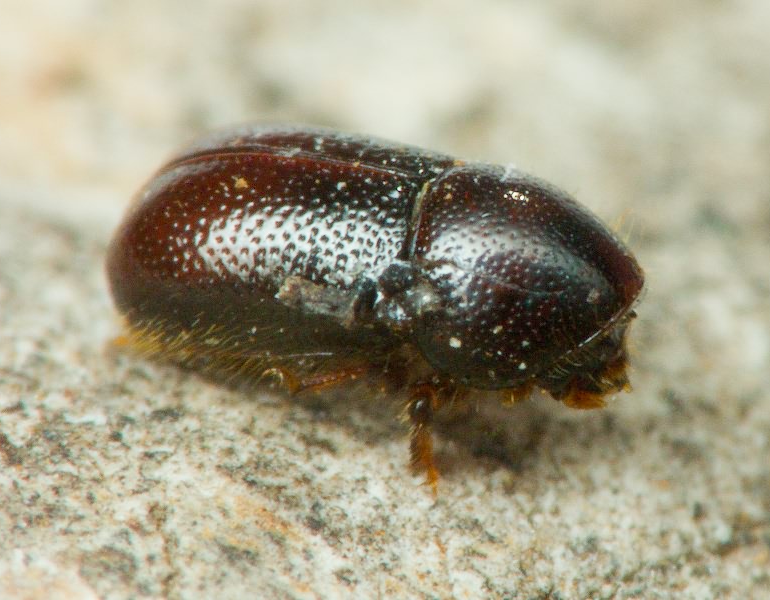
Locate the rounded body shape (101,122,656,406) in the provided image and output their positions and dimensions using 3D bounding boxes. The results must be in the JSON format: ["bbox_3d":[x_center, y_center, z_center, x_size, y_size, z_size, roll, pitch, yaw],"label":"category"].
[{"bbox_3d":[0.000,0.000,0.041,0.005,0.002,0.002,10,32,17],"label":"rounded body shape"}]

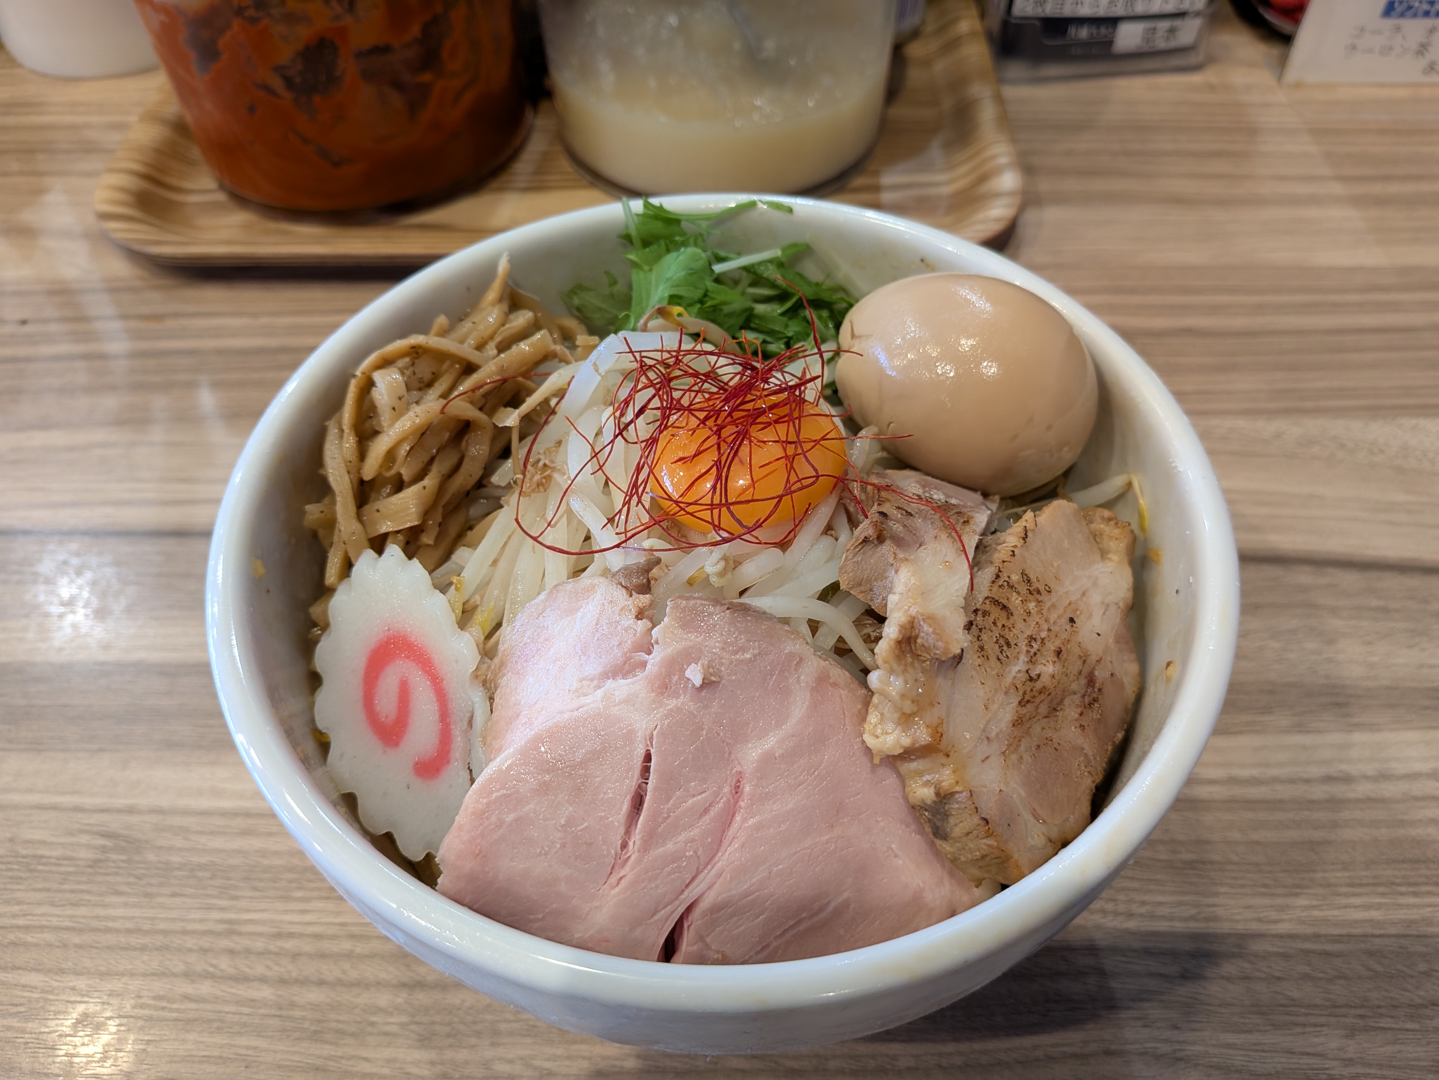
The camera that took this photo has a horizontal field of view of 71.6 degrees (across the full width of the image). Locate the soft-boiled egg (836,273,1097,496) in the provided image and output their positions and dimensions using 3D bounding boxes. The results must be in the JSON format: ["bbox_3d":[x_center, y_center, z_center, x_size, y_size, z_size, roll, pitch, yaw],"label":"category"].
[{"bbox_3d":[0.053,-0.034,0.217,0.057,0.044,0.044,29,57,13],"label":"soft-boiled egg"}]

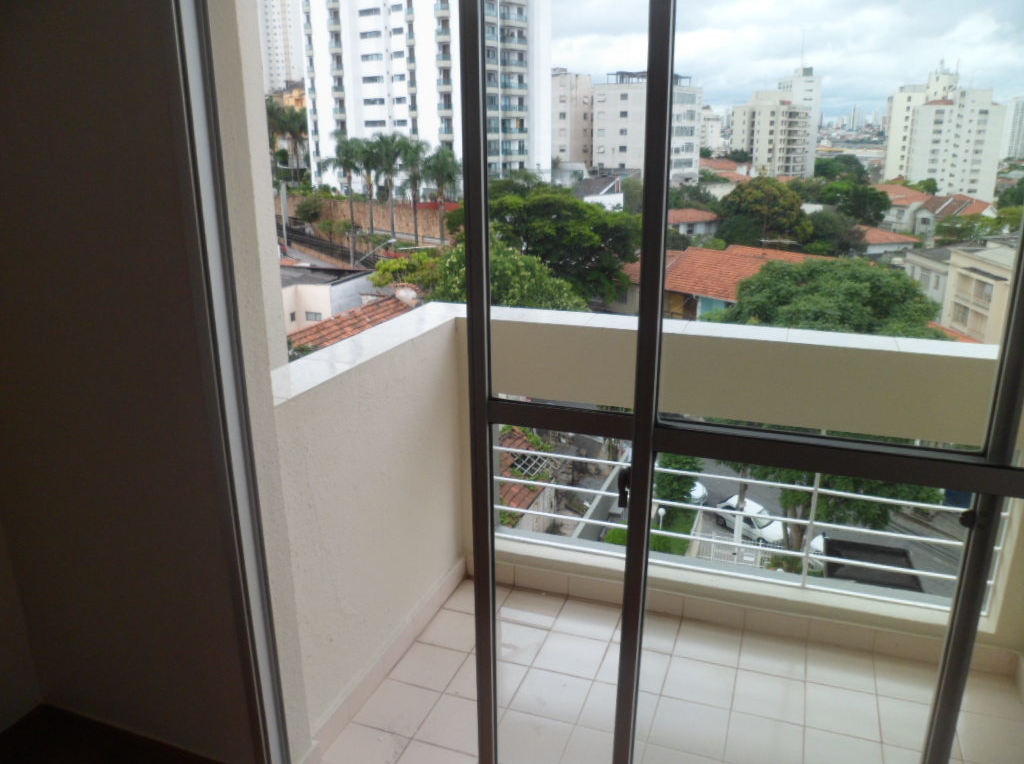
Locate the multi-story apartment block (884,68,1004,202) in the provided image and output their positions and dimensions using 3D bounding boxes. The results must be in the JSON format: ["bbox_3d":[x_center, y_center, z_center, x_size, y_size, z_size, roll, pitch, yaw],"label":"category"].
[{"bbox_3d":[131.457,-74.132,236.500,28.500,40.000,18.000,-3,16,-6],"label":"multi-story apartment block"}]

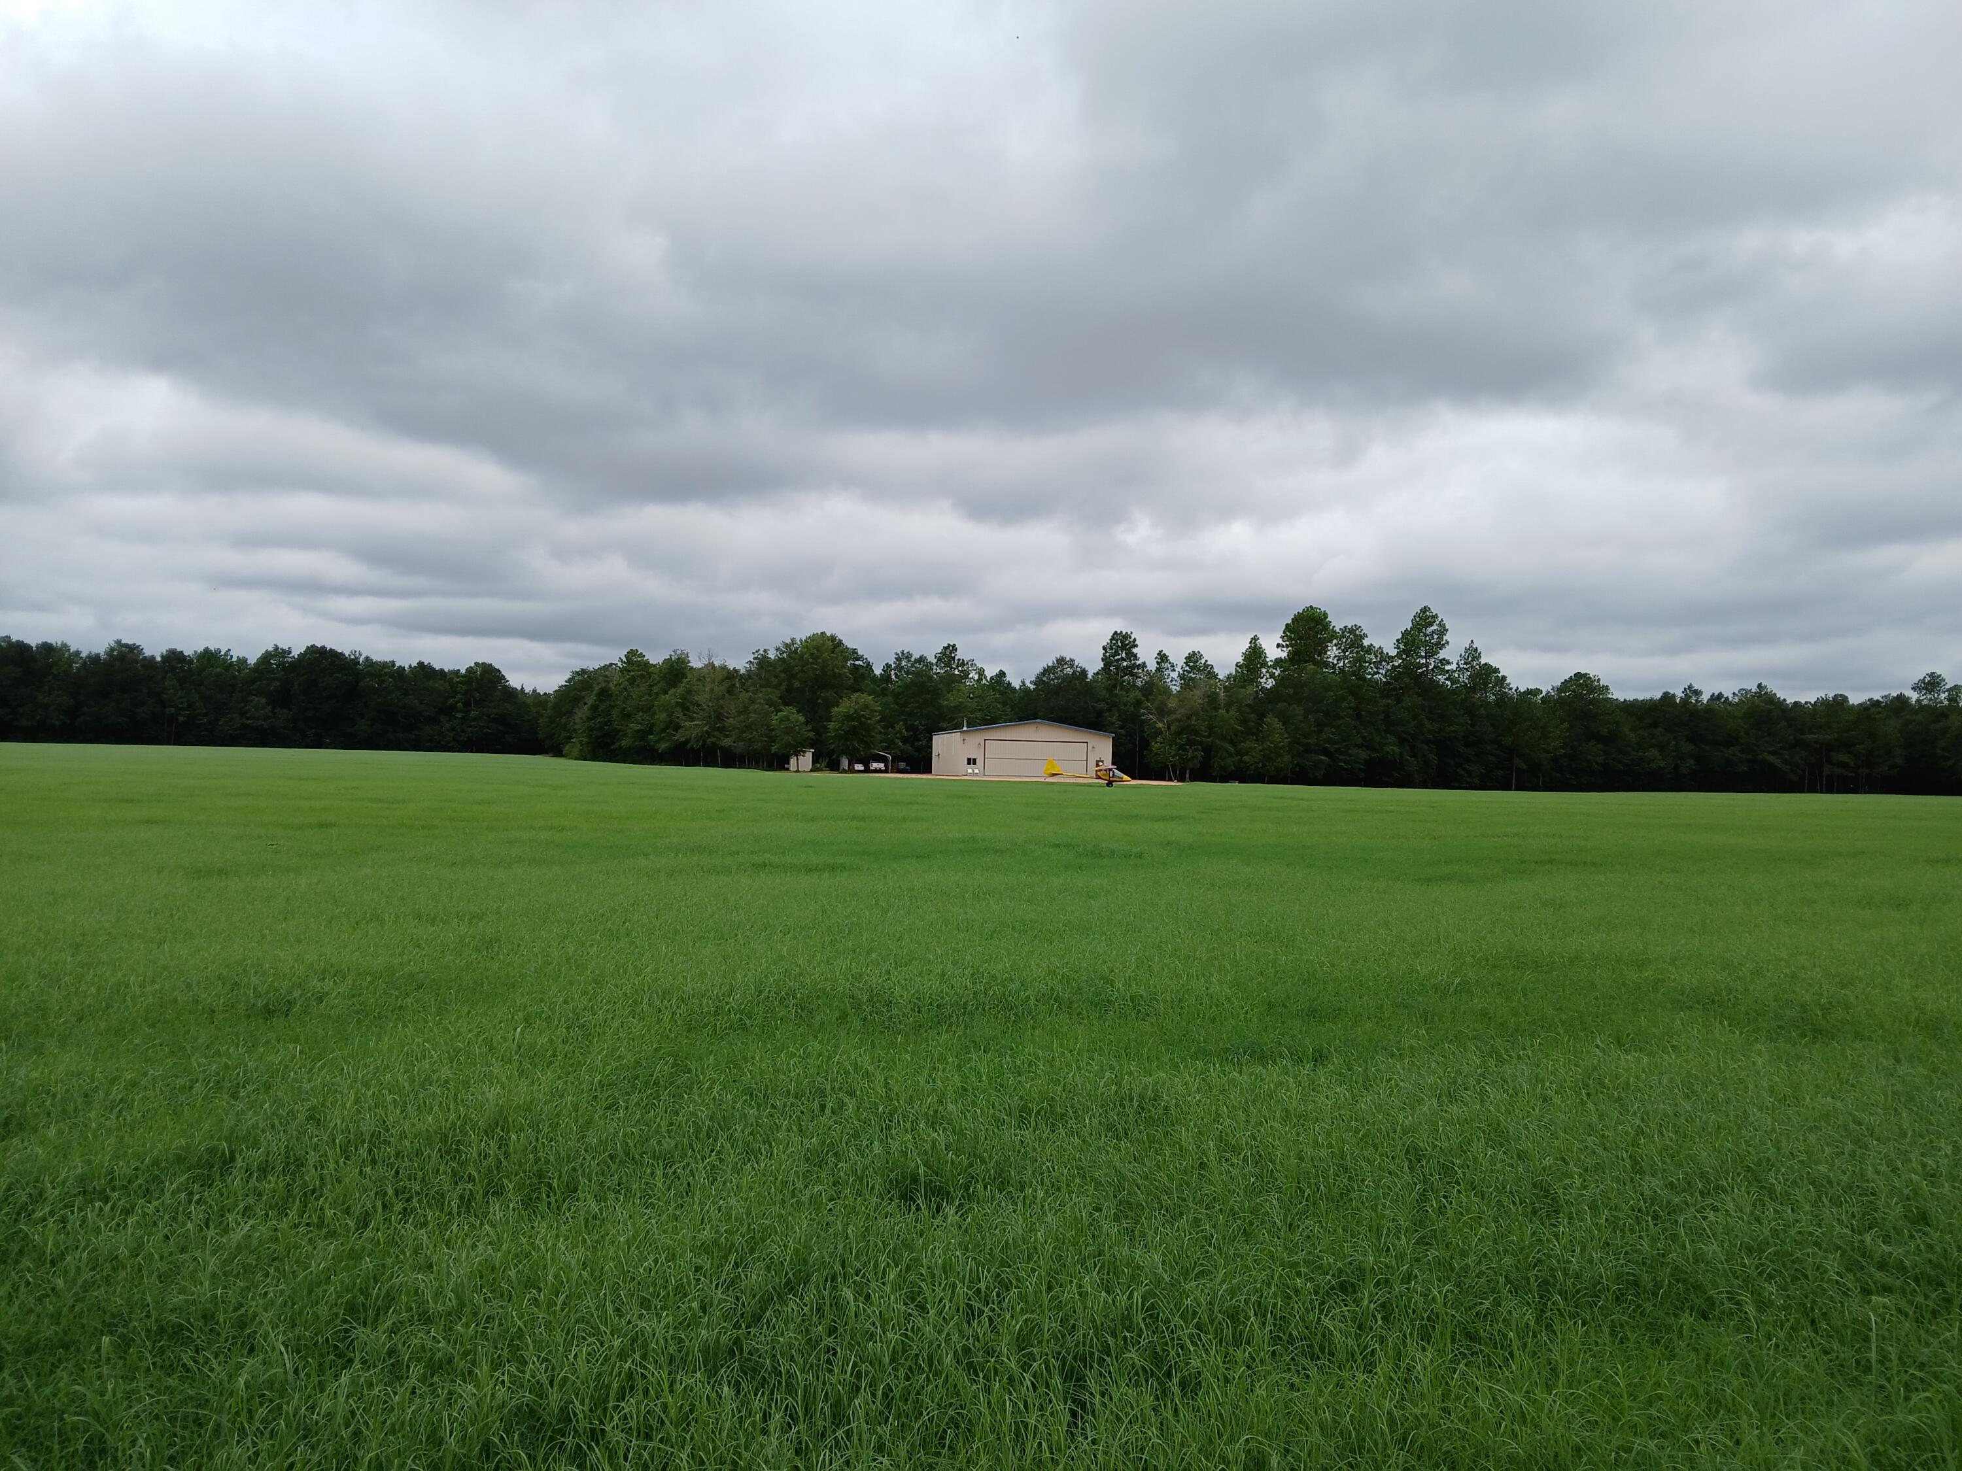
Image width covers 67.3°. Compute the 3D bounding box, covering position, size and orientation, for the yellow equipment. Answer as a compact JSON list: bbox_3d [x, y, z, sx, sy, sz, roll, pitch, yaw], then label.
[{"bbox_3d":[8.239,2.880,113.000,6.750,2.300,9.000,1,-1,4],"label":"yellow equipment"}]

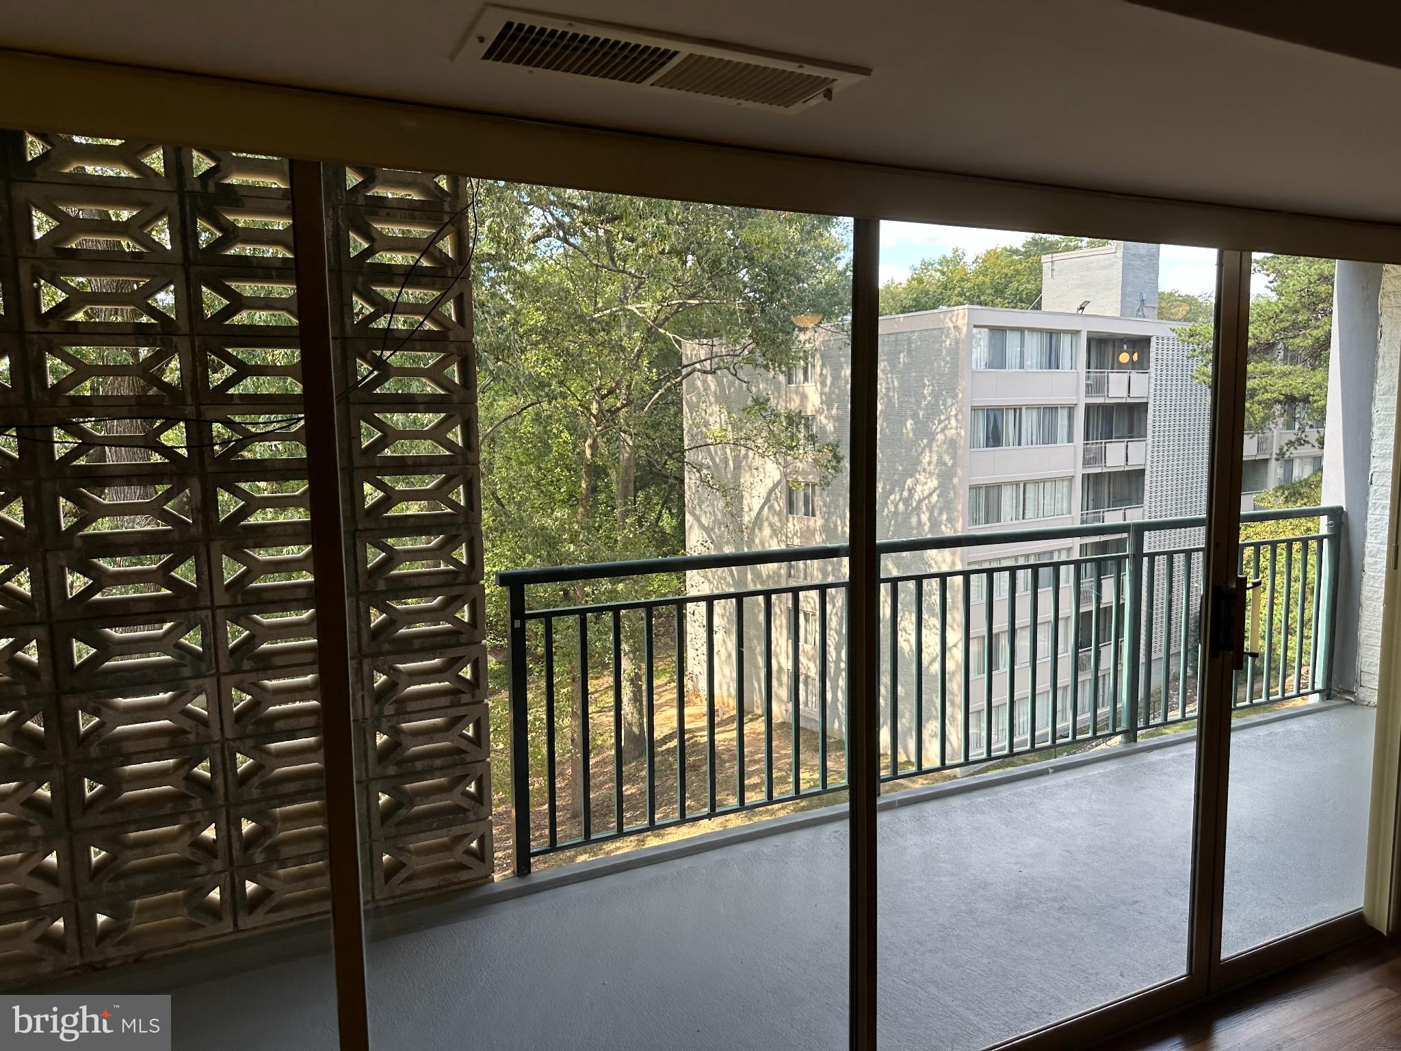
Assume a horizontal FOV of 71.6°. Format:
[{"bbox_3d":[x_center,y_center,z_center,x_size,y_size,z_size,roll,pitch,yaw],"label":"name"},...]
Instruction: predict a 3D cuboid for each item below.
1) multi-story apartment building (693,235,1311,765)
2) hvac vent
[{"bbox_3d":[15.233,-2.520,47.189,27.400,19.300,16.700,-6,8,-35],"label":"multi-story apartment building"},{"bbox_3d":[-0.048,-0.627,1.348,0.553,0.020,0.197,-4,7,-26],"label":"hvac vent"}]

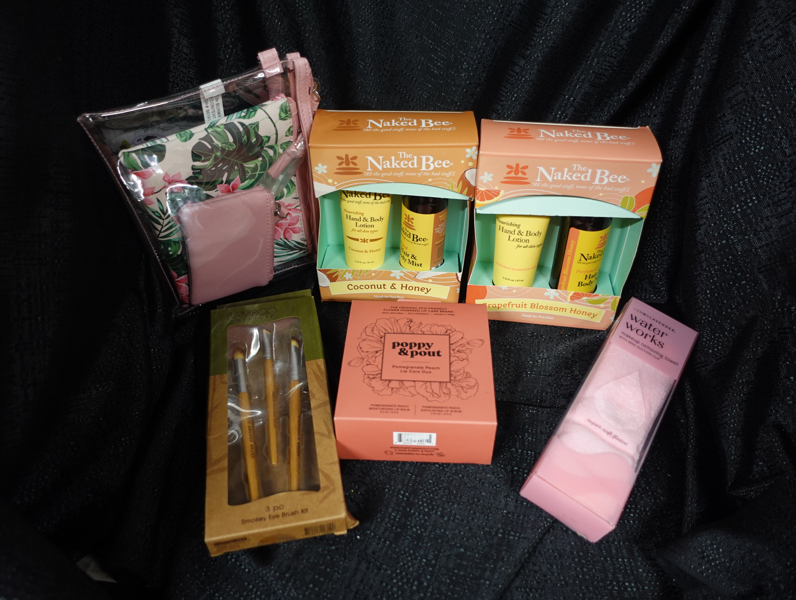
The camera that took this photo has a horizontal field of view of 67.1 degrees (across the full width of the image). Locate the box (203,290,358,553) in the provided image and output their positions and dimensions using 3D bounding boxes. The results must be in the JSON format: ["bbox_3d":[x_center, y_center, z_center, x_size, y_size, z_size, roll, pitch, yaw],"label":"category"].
[{"bbox_3d":[-0.095,0.079,0.451,0.087,0.025,0.204,-7,45,-9],"label":"box"}]

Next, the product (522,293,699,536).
[{"bbox_3d":[0.160,0.079,0.440,0.056,0.035,0.184,31,55,16],"label":"product"}]

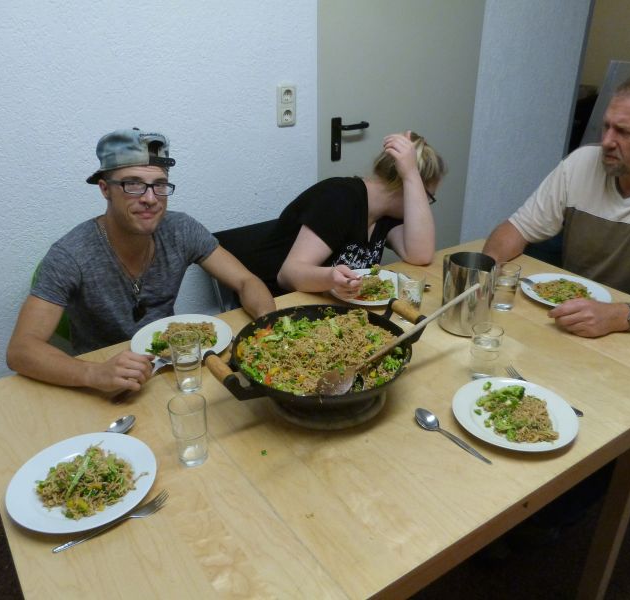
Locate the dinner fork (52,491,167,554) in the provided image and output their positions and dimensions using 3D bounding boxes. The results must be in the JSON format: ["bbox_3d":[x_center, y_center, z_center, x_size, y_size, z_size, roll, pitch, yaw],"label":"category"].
[{"bbox_3d":[-0.326,0.356,0.938,0.193,0.018,0.026,-19,31,-35],"label":"dinner fork"}]

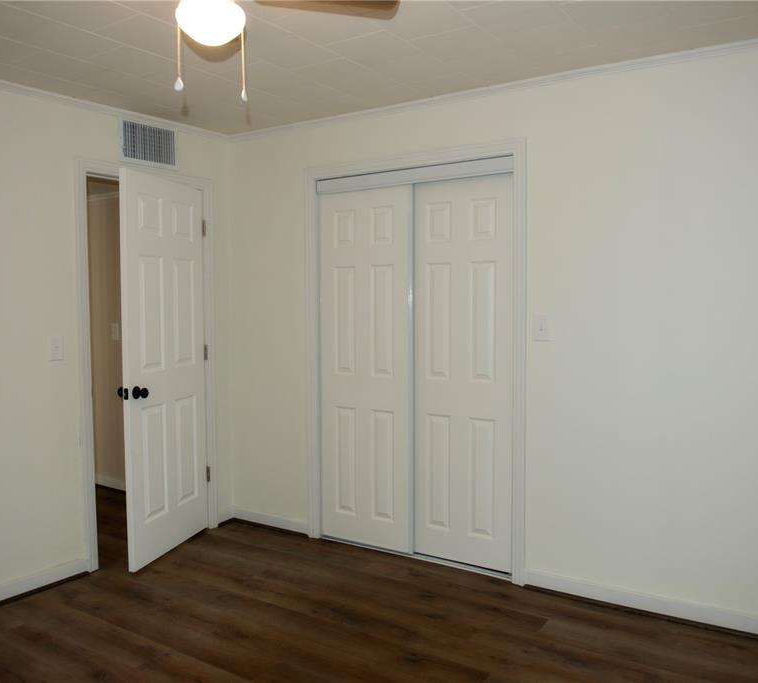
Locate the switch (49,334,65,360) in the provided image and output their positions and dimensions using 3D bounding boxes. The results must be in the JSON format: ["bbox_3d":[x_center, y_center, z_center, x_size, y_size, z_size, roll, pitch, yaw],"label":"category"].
[{"bbox_3d":[-1.558,0.033,3.316,0.012,0.120,0.075,2,4,34],"label":"switch"}]

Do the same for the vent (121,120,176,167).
[{"bbox_3d":[-1.250,-1.072,3.731,0.020,0.210,0.360,2,4,34],"label":"vent"}]

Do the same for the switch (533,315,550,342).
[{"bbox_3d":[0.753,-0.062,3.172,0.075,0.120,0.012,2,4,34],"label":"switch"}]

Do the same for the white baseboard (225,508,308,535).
[{"bbox_3d":[-0.683,1.105,4.206,0.625,0.080,0.016,2,4,34],"label":"white baseboard"}]

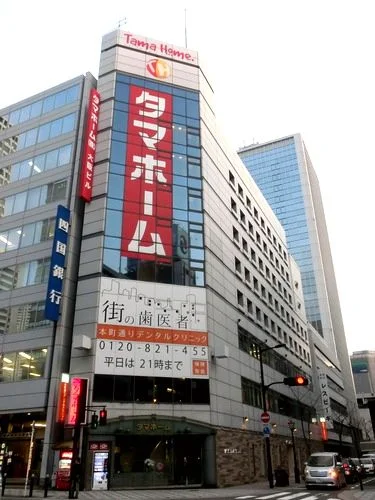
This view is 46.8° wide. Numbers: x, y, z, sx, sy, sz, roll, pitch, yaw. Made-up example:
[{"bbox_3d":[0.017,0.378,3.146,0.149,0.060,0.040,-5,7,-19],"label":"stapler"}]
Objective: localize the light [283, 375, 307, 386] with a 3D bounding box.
[{"bbox_3d":[6.280,7.676,25.196,1.250,0.460,0.380,-17,-30,30],"label":"light"}]

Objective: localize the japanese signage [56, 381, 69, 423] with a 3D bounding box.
[{"bbox_3d":[-7.112,8.636,24.652,0.250,2.100,0.700,-12,-28,23],"label":"japanese signage"}]

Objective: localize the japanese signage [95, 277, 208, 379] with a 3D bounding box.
[{"bbox_3d":[-2.126,5.182,28.859,7.600,6.350,0.200,8,-27,-19],"label":"japanese signage"}]

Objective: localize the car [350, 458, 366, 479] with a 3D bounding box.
[{"bbox_3d":[13.710,17.853,35.720,1.700,1.500,4.300,-12,-28,23],"label":"car"}]

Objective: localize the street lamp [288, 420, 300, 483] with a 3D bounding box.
[{"bbox_3d":[7.105,13.352,28.773,0.450,3.750,0.450,-12,-28,23],"label":"street lamp"}]

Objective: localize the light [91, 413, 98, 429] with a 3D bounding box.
[{"bbox_3d":[-5.054,9.418,23.698,0.240,0.740,0.380,-12,-28,22],"label":"light"}]

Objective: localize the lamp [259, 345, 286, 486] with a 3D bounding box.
[{"bbox_3d":[5.215,9.392,25.369,1.900,8.022,0.600,-12,-28,23],"label":"lamp"}]

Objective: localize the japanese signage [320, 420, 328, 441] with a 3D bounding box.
[{"bbox_3d":[17.283,22.746,54.543,0.700,2.200,0.250,-12,-28,23],"label":"japanese signage"}]

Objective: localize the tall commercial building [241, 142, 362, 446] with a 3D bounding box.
[{"bbox_3d":[32.625,15.700,143.361,30.000,97.000,38.000,-12,-28,22],"label":"tall commercial building"}]

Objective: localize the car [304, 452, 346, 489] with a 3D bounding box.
[{"bbox_3d":[7.851,12.454,24.536,1.700,1.680,4.200,-12,-28,22],"label":"car"}]

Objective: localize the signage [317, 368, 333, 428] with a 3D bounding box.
[{"bbox_3d":[18.674,20.241,59.061,0.950,7.200,0.350,-12,-28,23],"label":"signage"}]

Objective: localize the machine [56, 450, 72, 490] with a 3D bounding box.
[{"bbox_3d":[-6.516,12.280,24.111,1.000,1.900,0.750,-12,-28,23],"label":"machine"}]

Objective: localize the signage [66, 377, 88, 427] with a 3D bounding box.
[{"bbox_3d":[-5.746,8.014,22.840,0.580,2.330,0.650,-12,-28,22],"label":"signage"}]

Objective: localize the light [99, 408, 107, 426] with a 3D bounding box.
[{"bbox_3d":[-4.366,8.742,22.573,0.380,0.740,0.240,-12,-28,22],"label":"light"}]

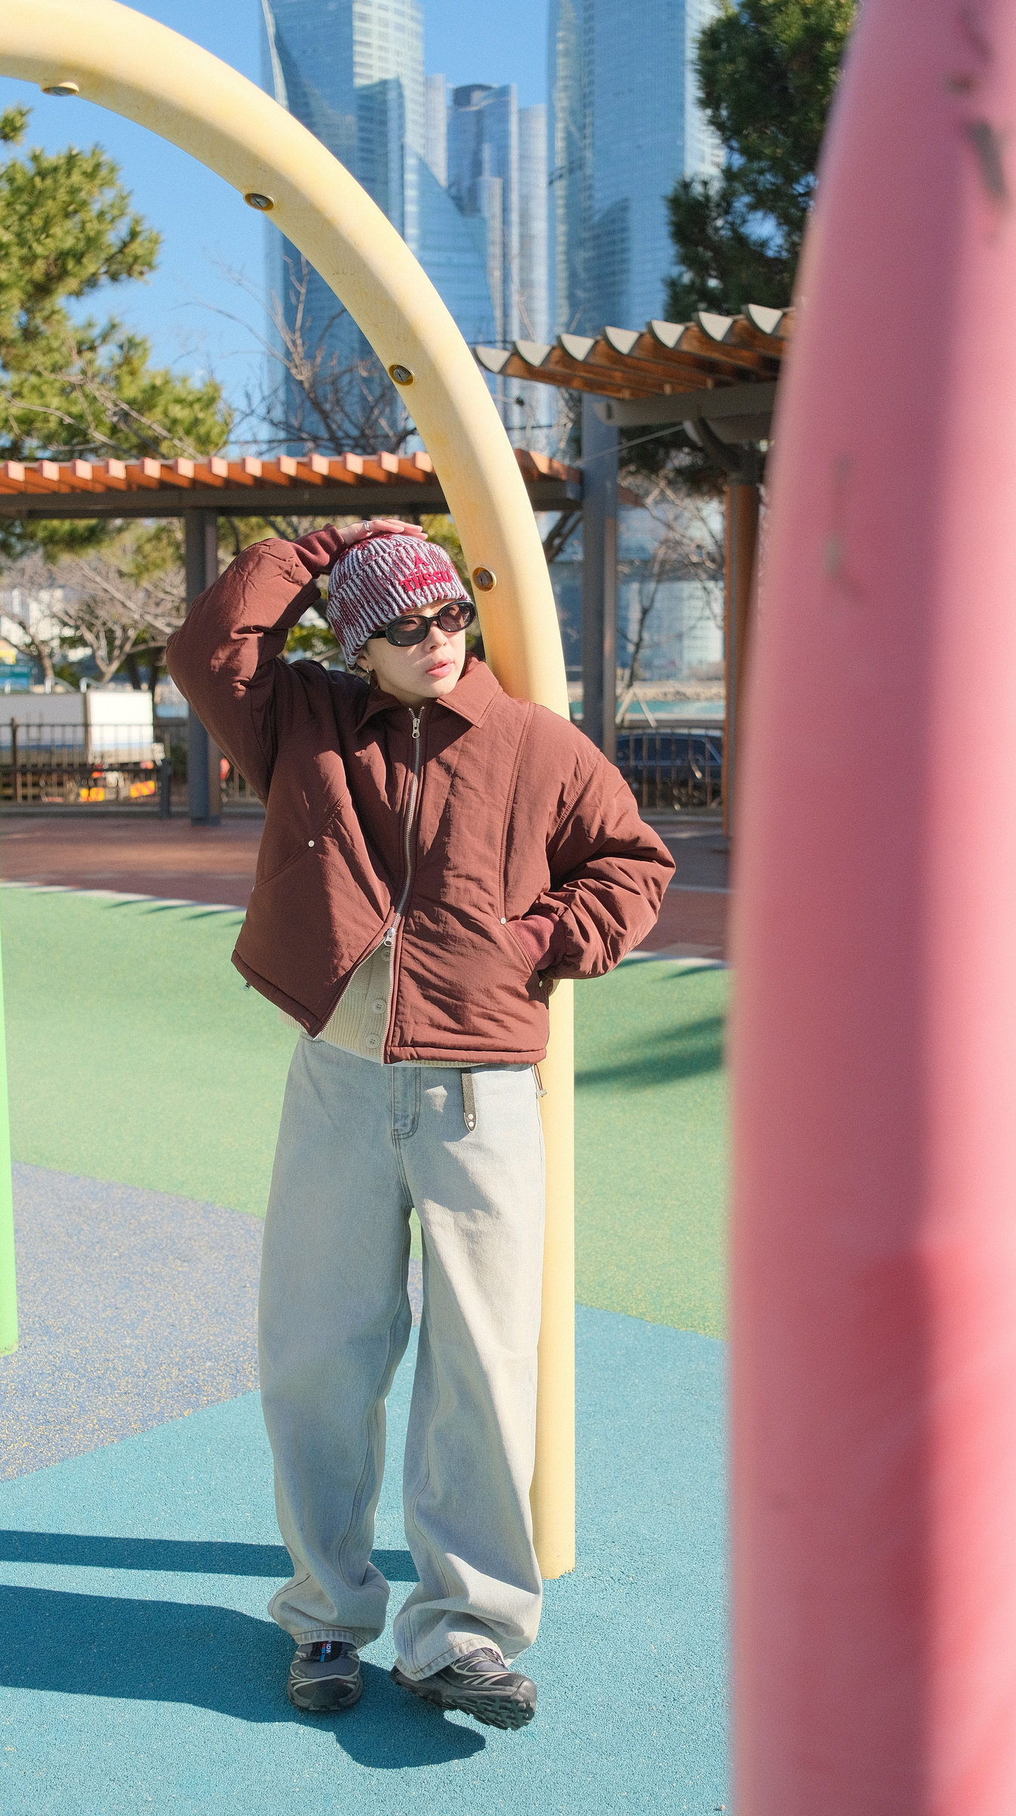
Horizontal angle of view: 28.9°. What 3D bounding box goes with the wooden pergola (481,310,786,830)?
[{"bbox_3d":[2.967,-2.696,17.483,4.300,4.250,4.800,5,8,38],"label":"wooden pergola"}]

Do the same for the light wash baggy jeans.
[{"bbox_3d":[-0.161,0.637,3.023,0.430,0.970,0.360,-1,7,-5],"label":"light wash baggy jeans"}]

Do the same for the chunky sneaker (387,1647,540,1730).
[{"bbox_3d":[-0.063,1.115,2.872,0.106,0.120,0.280,27,-20,-33],"label":"chunky sneaker"}]

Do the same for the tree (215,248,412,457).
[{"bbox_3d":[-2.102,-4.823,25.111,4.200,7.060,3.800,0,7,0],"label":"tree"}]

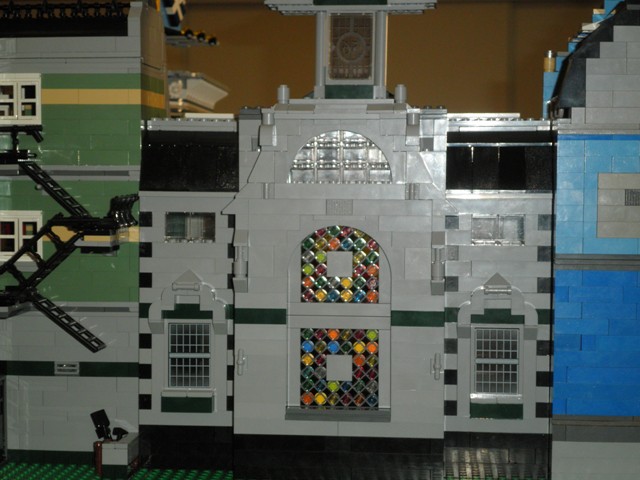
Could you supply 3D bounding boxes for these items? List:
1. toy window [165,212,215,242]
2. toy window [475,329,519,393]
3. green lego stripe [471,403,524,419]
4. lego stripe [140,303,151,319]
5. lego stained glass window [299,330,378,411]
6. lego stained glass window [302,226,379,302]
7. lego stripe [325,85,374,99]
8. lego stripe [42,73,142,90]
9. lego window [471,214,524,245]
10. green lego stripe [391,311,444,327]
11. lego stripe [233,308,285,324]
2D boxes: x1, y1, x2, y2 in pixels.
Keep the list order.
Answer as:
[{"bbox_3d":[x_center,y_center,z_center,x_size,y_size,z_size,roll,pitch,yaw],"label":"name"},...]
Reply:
[{"bbox_3d":[-0.082,-0.008,0.850,0.032,0.019,0.008,1,3,6],"label":"toy window"},{"bbox_3d":[0.109,0.074,0.834,0.027,0.041,0.006,1,3,6],"label":"toy window"},{"bbox_3d":[0.109,0.105,0.828,0.032,0.010,0.008,1,3,6],"label":"green lego stripe"},{"bbox_3d":[-0.110,0.044,0.855,0.008,0.010,0.008,1,3,6],"label":"lego stripe"},{"bbox_3d":[0.012,0.078,0.828,0.048,0.049,0.007,1,3,6],"label":"lego stained glass window"},{"bbox_3d":[0.012,0.014,0.824,0.048,0.047,0.007,1,3,6],"label":"lego stained glass window"},{"bbox_3d":[0.020,-0.097,0.886,0.032,0.009,0.008,1,3,6],"label":"lego stripe"},{"bbox_3d":[-0.144,-0.100,0.855,0.064,0.010,0.008,1,3,6],"label":"lego stripe"},{"bbox_3d":[0.110,-0.006,0.831,0.032,0.019,0.008,1,3,6],"label":"lego window"},{"bbox_3d":[0.059,0.047,0.815,0.032,0.010,0.008,1,3,6],"label":"green lego stripe"},{"bbox_3d":[-0.036,0.047,0.824,0.032,0.010,0.008,1,3,6],"label":"lego stripe"}]

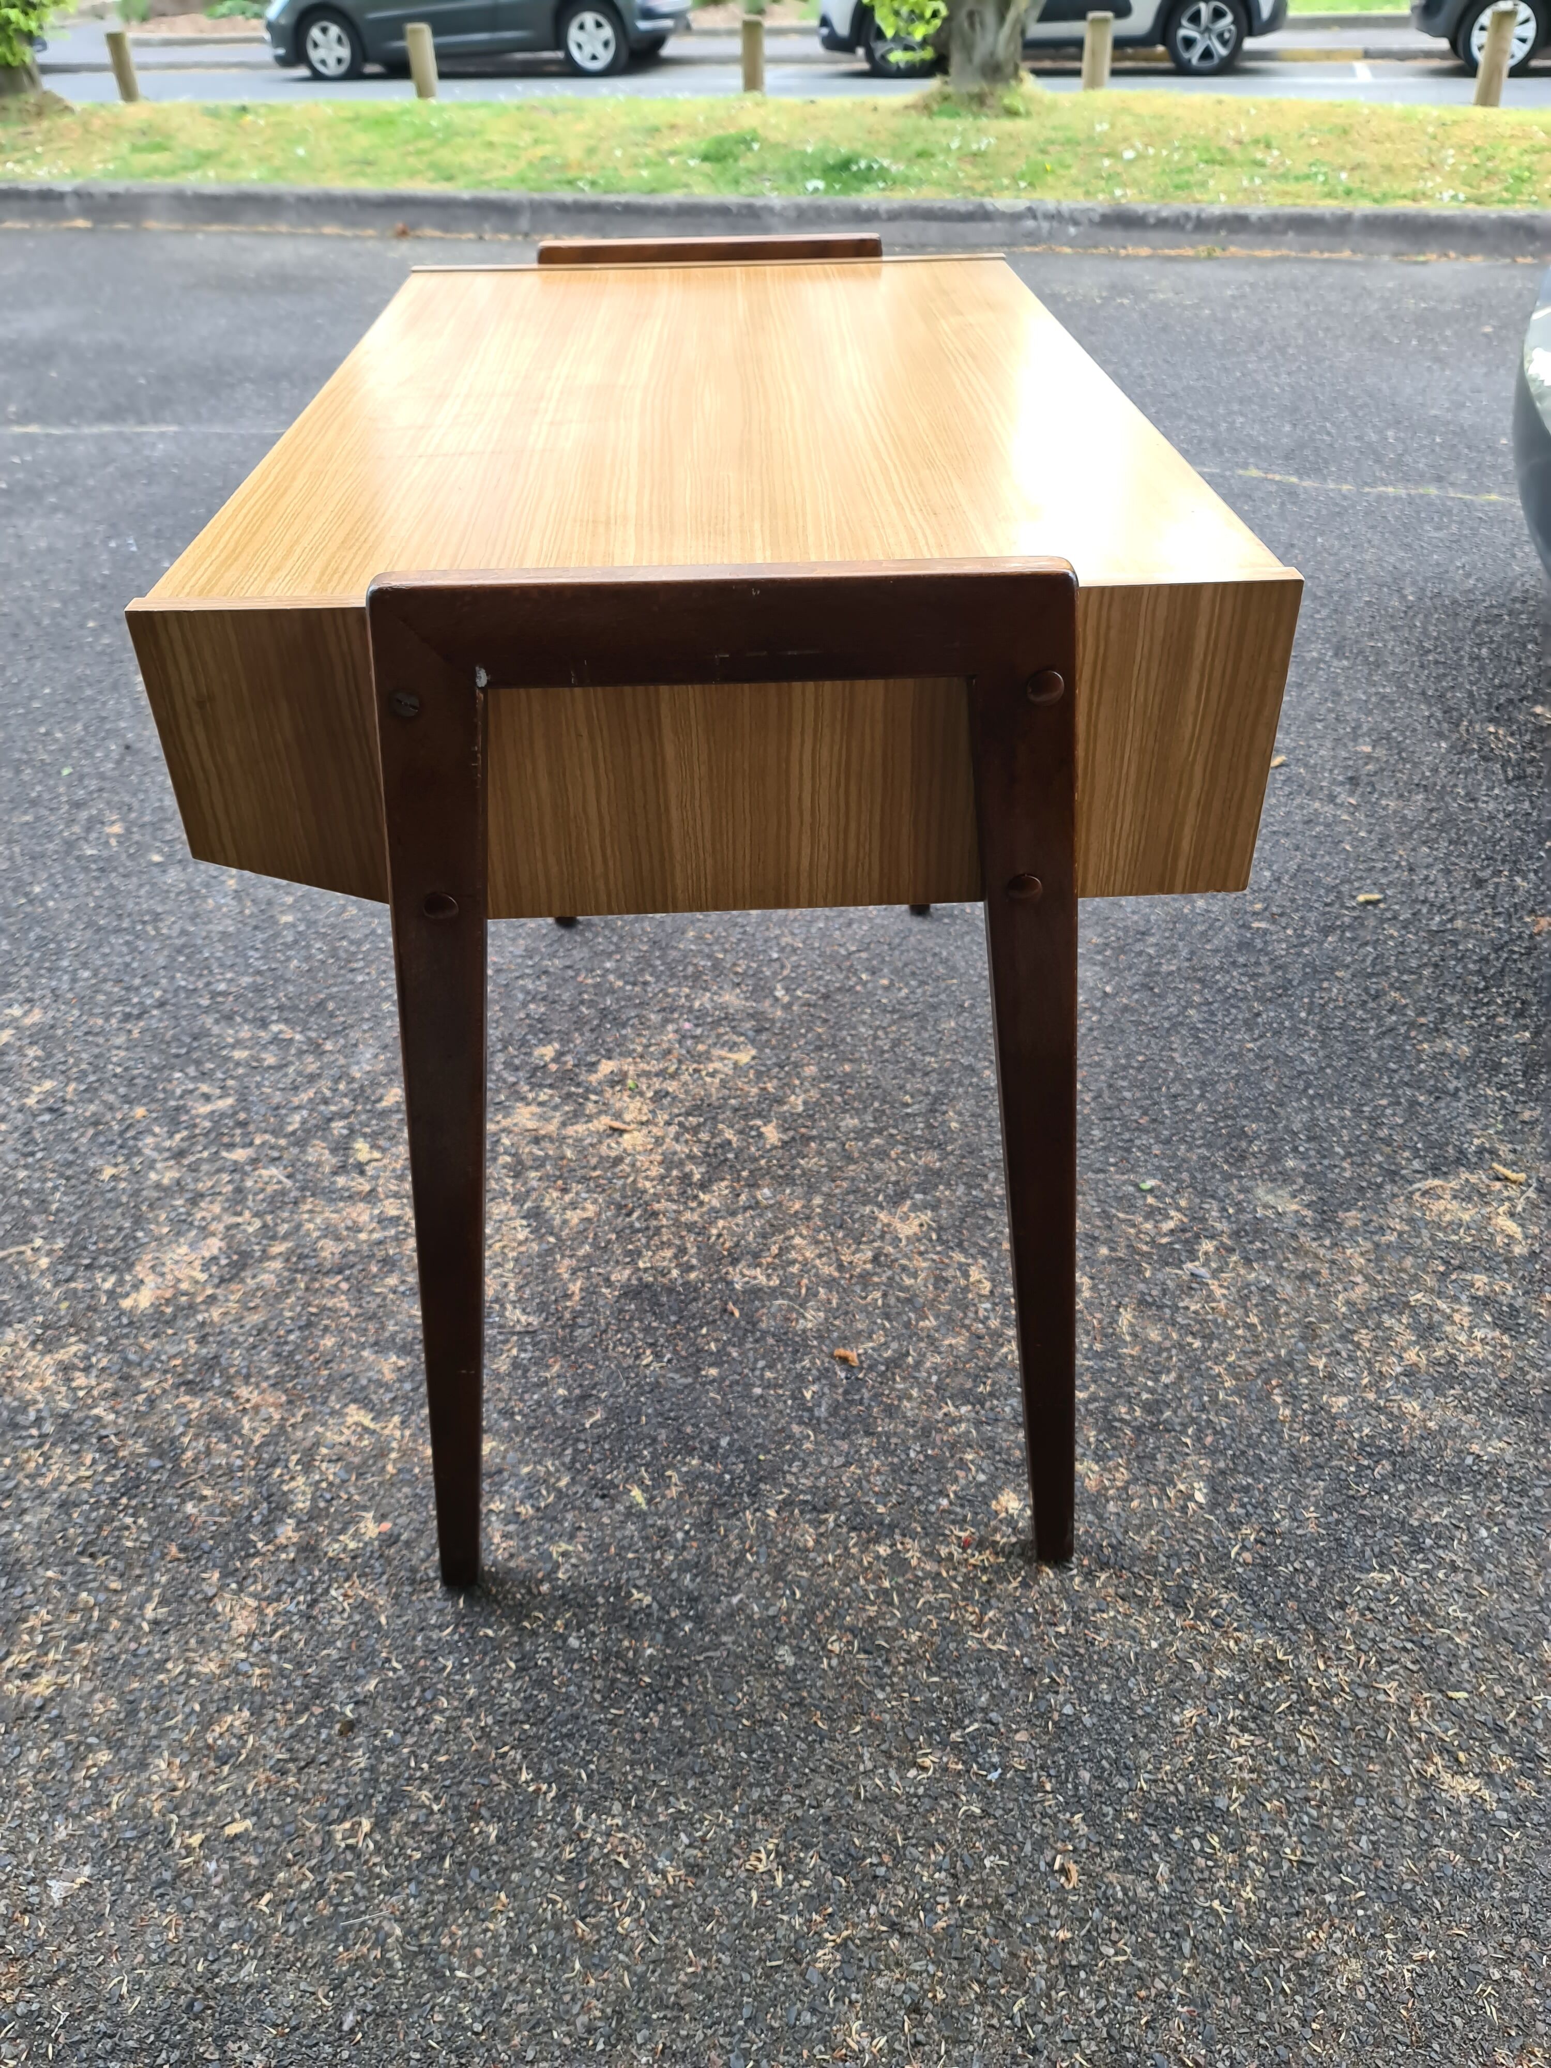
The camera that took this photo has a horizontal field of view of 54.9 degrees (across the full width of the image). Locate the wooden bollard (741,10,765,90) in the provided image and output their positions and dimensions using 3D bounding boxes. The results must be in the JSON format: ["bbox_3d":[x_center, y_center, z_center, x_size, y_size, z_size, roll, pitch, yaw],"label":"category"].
[{"bbox_3d":[-0.151,-6.792,10.381,0.158,0.460,0.158,-1,36,0],"label":"wooden bollard"}]

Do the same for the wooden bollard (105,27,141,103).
[{"bbox_3d":[-4.778,-7.077,10.981,0.158,0.460,0.158,-13,38,-16],"label":"wooden bollard"}]

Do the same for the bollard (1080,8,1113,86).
[{"bbox_3d":[2.160,-6.575,10.031,0.158,0.460,0.158,5,37,9],"label":"bollard"}]

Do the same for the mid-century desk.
[{"bbox_3d":[-0.039,-0.184,1.311,0.567,0.772,0.973,-2,36,-1],"label":"mid-century desk"}]

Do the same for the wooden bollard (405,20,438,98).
[{"bbox_3d":[-2.527,-6.978,10.731,0.158,0.460,0.158,-7,37,-9],"label":"wooden bollard"}]

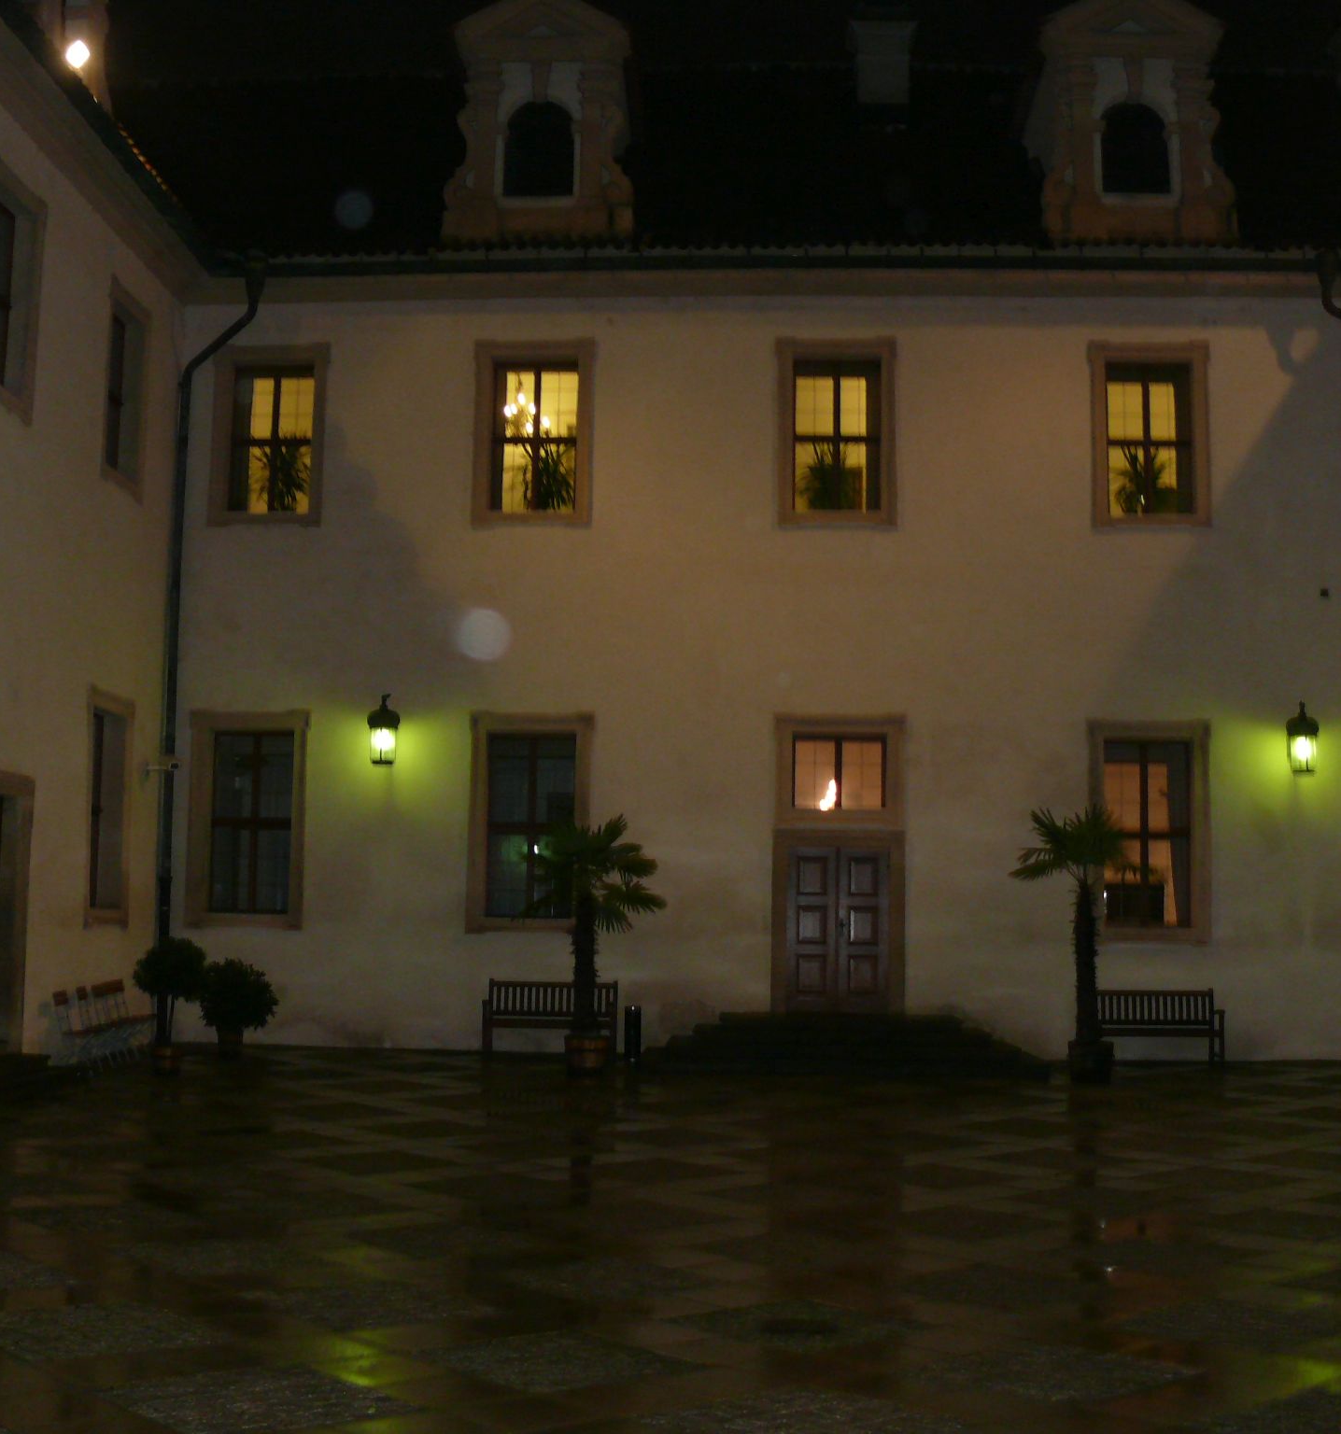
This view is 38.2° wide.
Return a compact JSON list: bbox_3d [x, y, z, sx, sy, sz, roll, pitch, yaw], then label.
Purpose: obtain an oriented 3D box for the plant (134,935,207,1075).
[{"bbox_3d":[-5.101,2.930,19.737,0.748,1.383,0.748,0,-6,3],"label":"plant"}]

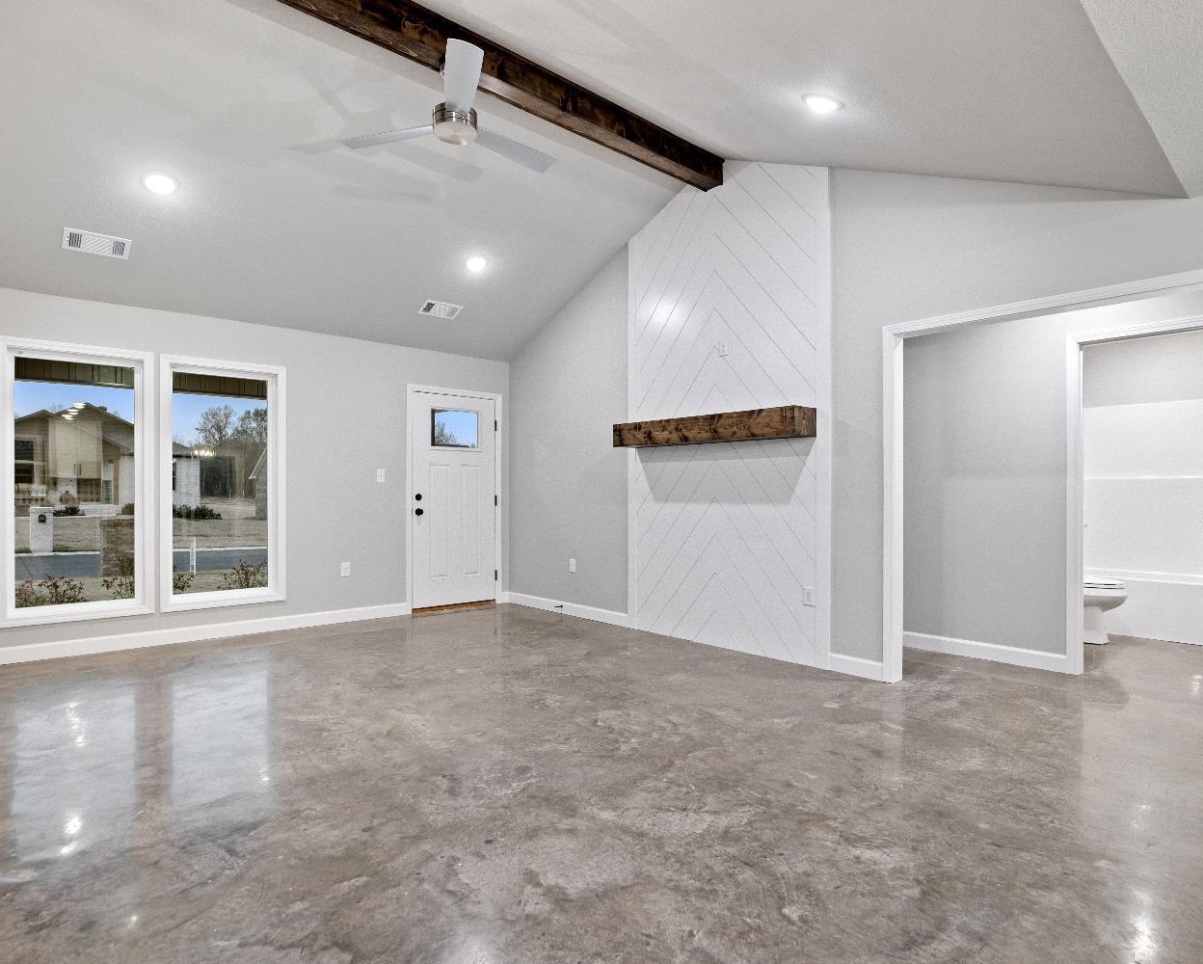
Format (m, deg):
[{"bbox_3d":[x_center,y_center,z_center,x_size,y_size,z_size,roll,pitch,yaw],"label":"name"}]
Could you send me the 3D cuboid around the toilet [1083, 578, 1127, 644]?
[{"bbox_3d":[3.590,0.825,4.950,0.720,0.760,0.420,0,0,45],"label":"toilet"}]

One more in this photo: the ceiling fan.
[{"bbox_3d":[-0.747,-1.980,3.303,1.220,0.330,1.120,0,0,-17],"label":"ceiling fan"}]

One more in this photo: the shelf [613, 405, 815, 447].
[{"bbox_3d":[0.738,-0.374,4.546,1.520,0.185,0.265,0,0,45],"label":"shelf"}]

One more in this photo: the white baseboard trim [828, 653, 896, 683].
[{"bbox_3d":[1.569,1.131,3.910,0.360,0.105,0.020,0,0,45],"label":"white baseboard trim"}]

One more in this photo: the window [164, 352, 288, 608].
[{"bbox_3d":[-2.853,0.015,4.888,0.830,1.855,0.110,0,0,-38],"label":"window"}]

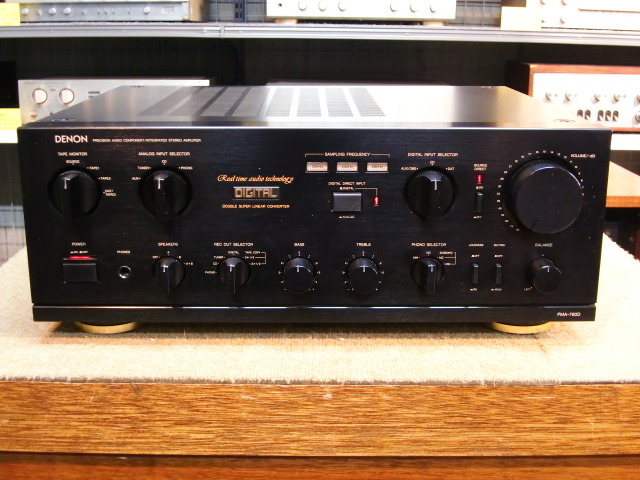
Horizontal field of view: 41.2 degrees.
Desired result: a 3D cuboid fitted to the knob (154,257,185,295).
[{"bbox_3d":[-0.115,0.027,0.640,0.025,0.025,0.018,0,15,-1],"label":"knob"}]

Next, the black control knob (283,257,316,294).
[{"bbox_3d":[-0.015,0.027,0.641,0.025,0.025,0.018,0,15,-1],"label":"black control knob"}]

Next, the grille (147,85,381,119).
[{"bbox_3d":[-0.049,-0.134,0.820,0.205,0.004,0.251,0,15,-1],"label":"grille"}]

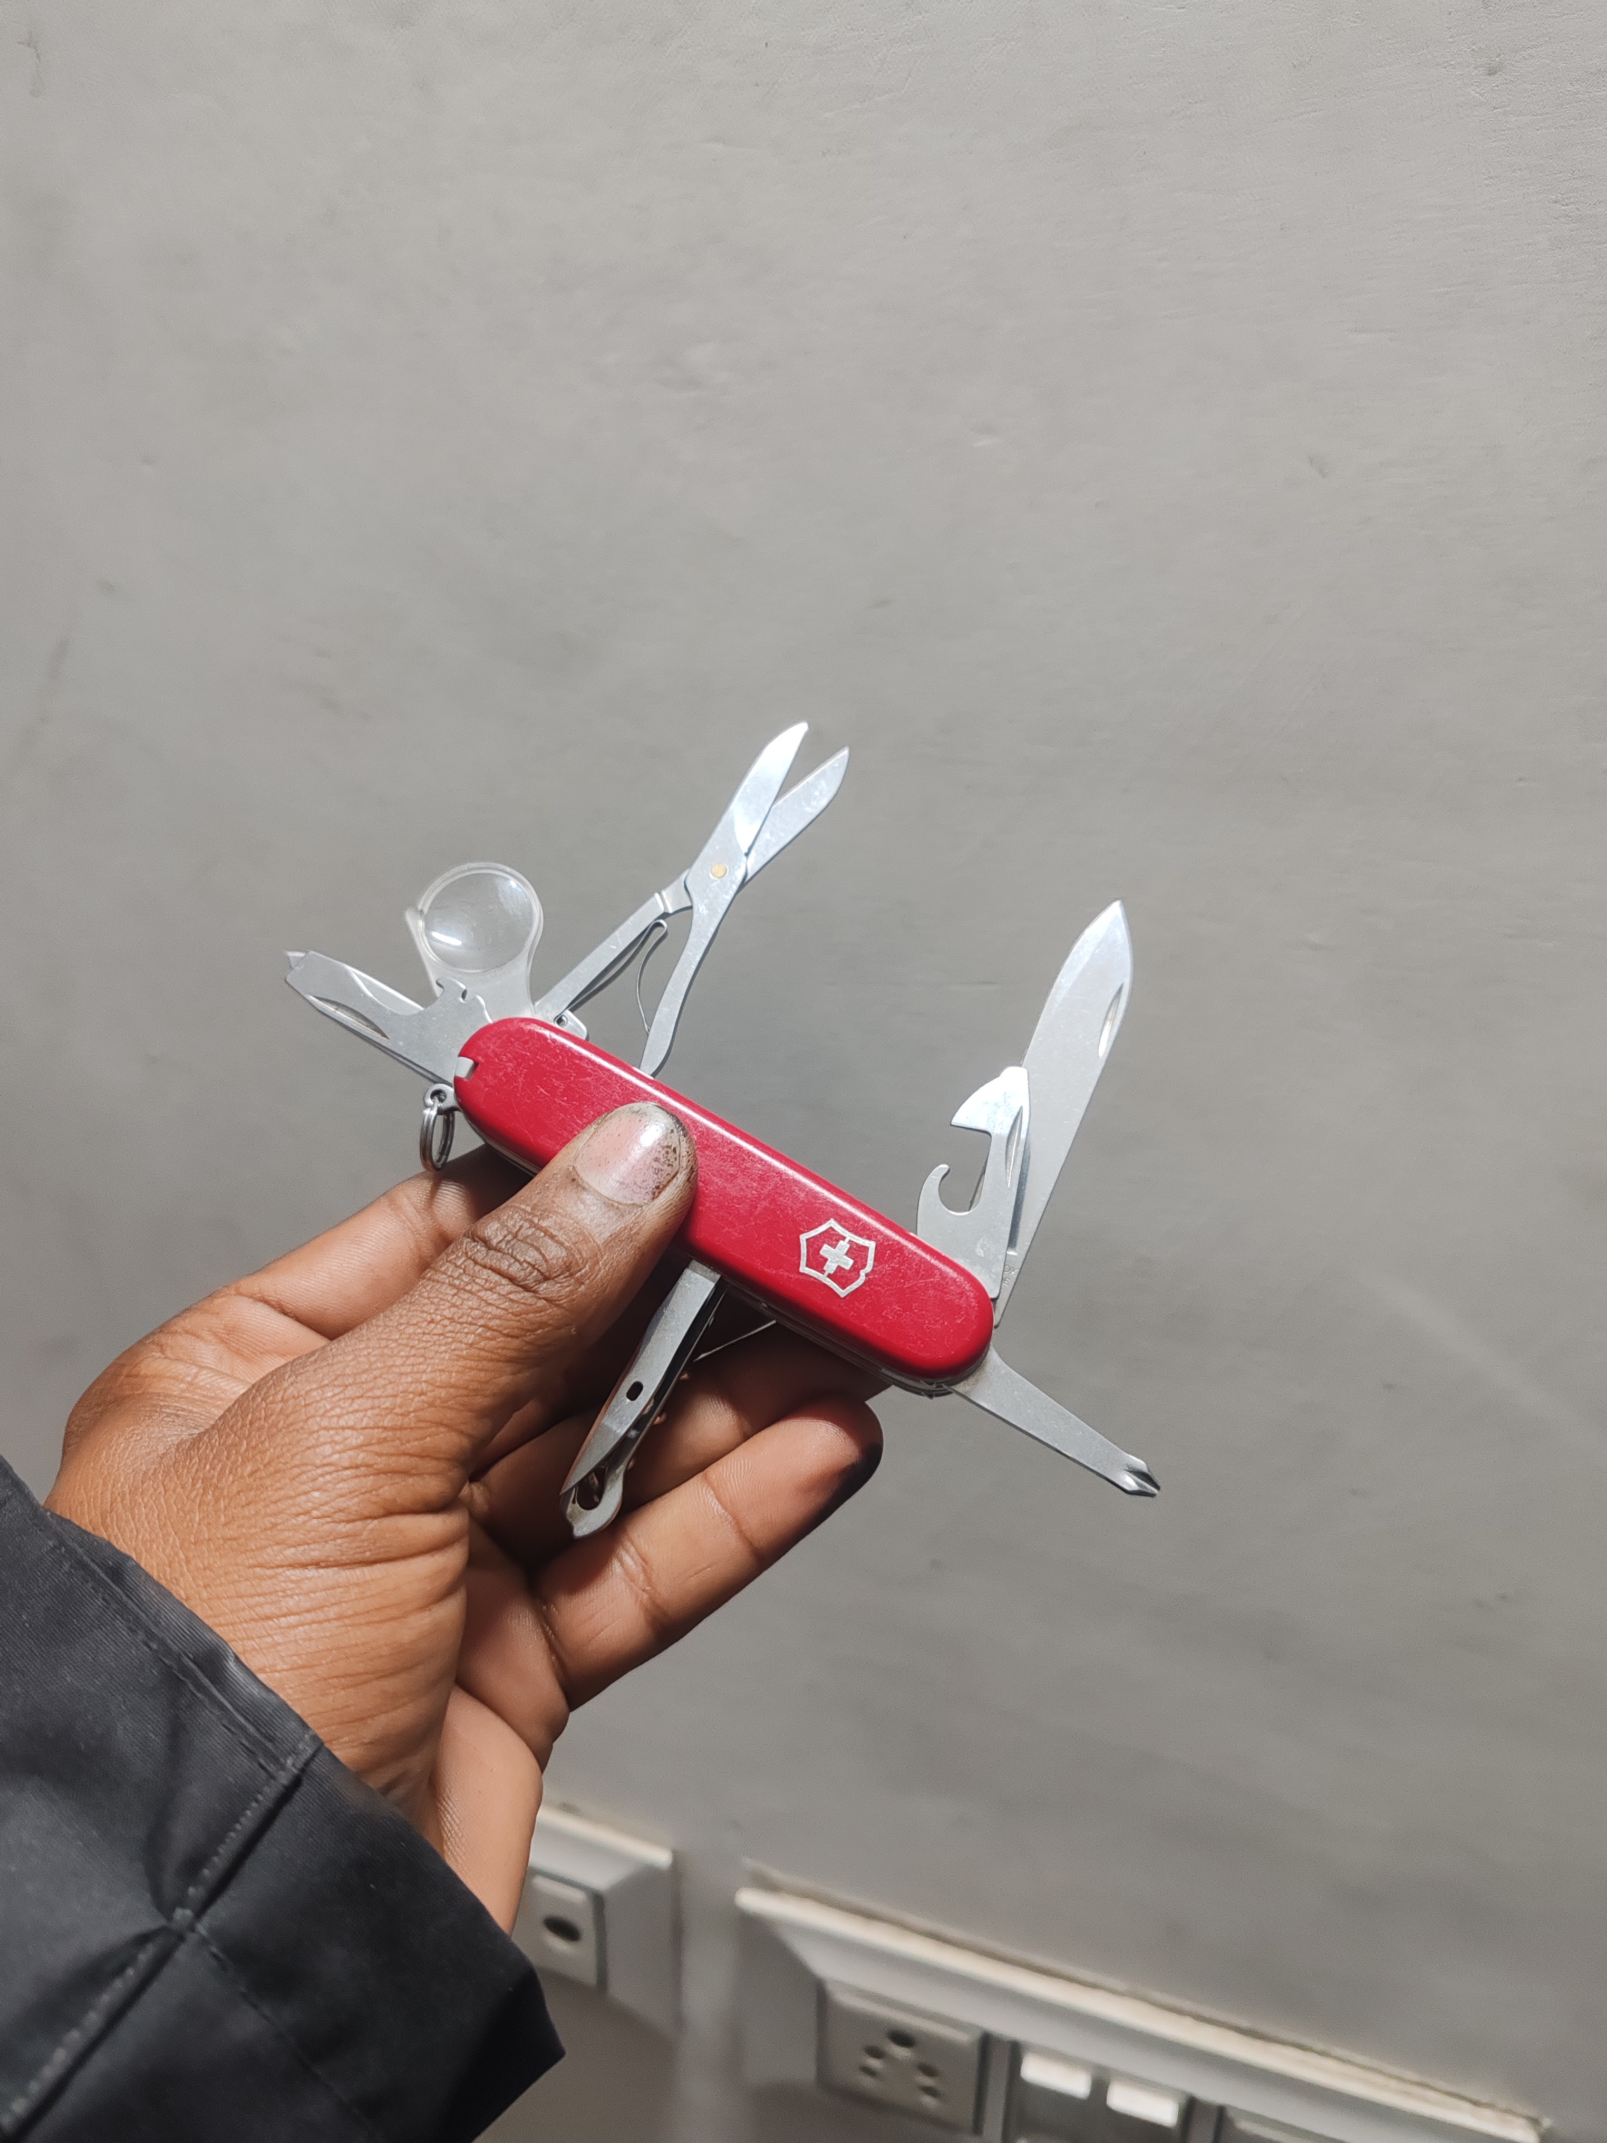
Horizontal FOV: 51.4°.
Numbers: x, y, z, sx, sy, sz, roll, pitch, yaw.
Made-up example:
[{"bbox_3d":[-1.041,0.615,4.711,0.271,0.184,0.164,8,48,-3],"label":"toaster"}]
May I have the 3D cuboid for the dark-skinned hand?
[{"bbox_3d":[-0.049,0.064,0.264,0.125,0.108,0.085,-45,2,-14],"label":"dark-skinned hand"}]

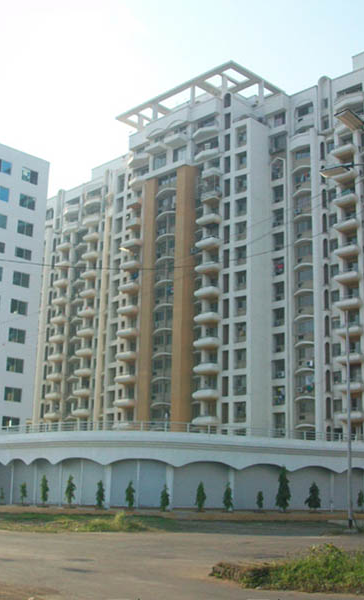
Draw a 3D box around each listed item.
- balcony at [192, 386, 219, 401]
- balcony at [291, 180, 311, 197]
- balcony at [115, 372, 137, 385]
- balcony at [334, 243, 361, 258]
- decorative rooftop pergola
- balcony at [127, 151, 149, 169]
[{"bbox_3d":[2.496,10.688,84.597,1.650,1.170,2.700,14,-18,-43],"label":"balcony"},{"bbox_3d":[13.715,-12.701,84.729,2.300,1.100,1.100,-12,-20,43],"label":"balcony"},{"bbox_3d":[-7.411,10.020,94.497,1.650,1.170,2.700,14,-18,-43],"label":"balcony"},{"bbox_3d":[18.284,-5.108,81.647,1.200,1.050,2.800,15,-19,-43],"label":"balcony"},{"bbox_3d":[2.263,-25.532,102.457,11.400,3.000,22.500,15,-19,-43],"label":"decorative rooftop pergola"},{"bbox_3d":[-6.203,-19.087,100.168,3.417,1.300,1.300,-12,-20,43],"label":"balcony"}]

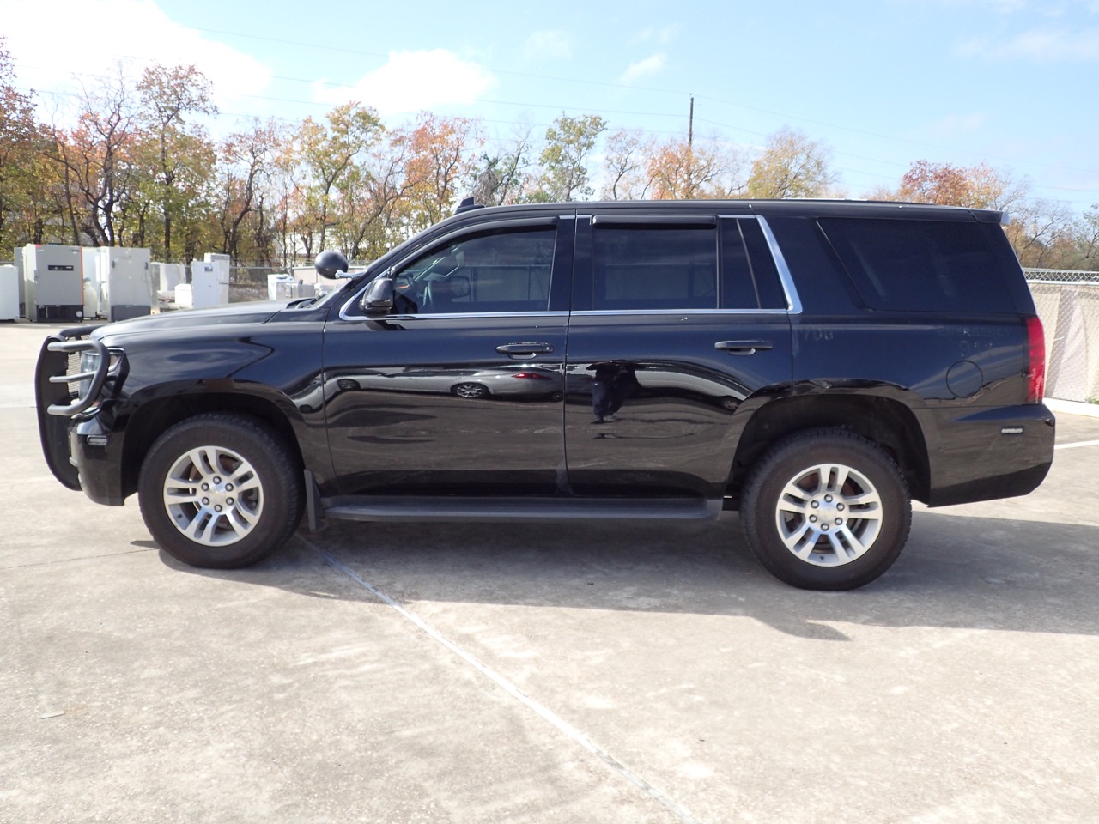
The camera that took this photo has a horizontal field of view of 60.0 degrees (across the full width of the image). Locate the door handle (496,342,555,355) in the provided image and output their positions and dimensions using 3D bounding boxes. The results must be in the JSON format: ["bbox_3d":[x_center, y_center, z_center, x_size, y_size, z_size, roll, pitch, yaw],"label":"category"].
[{"bbox_3d":[-0.110,-0.294,4.434,0.268,0.063,0.055,2,8,3],"label":"door handle"}]

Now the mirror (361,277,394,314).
[{"bbox_3d":[-0.793,-0.536,4.408,0.145,0.175,0.240,2,8,3],"label":"mirror"}]

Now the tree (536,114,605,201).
[{"bbox_3d":[0.959,-9.460,46.629,3.800,9.900,3.800,2,7,3],"label":"tree"}]

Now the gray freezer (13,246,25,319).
[{"bbox_3d":[-15.068,-3.766,27.846,0.950,1.970,0.880,-4,9,-34],"label":"gray freezer"}]

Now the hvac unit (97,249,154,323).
[{"bbox_3d":[-11.554,-3.442,25.908,1.040,1.970,0.880,-4,9,-37],"label":"hvac unit"}]

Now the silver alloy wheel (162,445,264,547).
[{"bbox_3d":[-1.621,0.398,4.699,0.495,0.495,0.200,2,8,3],"label":"silver alloy wheel"}]

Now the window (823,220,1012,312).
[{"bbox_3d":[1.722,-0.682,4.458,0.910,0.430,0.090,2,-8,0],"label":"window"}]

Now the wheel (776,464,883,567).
[{"bbox_3d":[1.318,0.473,4.572,0.490,0.490,0.210,2,7,3],"label":"wheel"}]

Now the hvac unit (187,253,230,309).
[{"bbox_3d":[-9.292,-3.386,26.133,0.980,1.920,0.820,1,8,-3],"label":"hvac unit"}]

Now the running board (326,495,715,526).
[{"bbox_3d":[-0.139,0.475,4.584,1.900,0.090,0.200,0,7,3],"label":"running board"}]

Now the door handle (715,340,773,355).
[{"bbox_3d":[0.895,-0.294,4.385,0.265,0.065,0.055,2,8,3],"label":"door handle"}]

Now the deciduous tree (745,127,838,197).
[{"bbox_3d":[12.496,-9.880,50.654,4.900,10.300,4.900,2,7,3],"label":"deciduous tree"}]

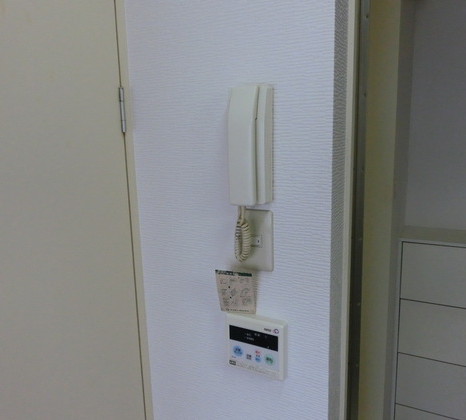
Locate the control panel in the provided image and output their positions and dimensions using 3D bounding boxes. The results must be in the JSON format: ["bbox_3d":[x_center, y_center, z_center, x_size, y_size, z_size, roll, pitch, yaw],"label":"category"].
[{"bbox_3d":[0.048,0.276,0.825,0.129,0.118,0.020,4,11,28],"label":"control panel"}]

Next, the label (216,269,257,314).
[{"bbox_3d":[0.007,0.168,0.816,0.077,0.095,0.008,3,24,20],"label":"label"}]

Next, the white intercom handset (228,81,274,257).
[{"bbox_3d":[0.034,-0.059,0.745,0.065,0.322,0.060,4,11,28],"label":"white intercom handset"}]

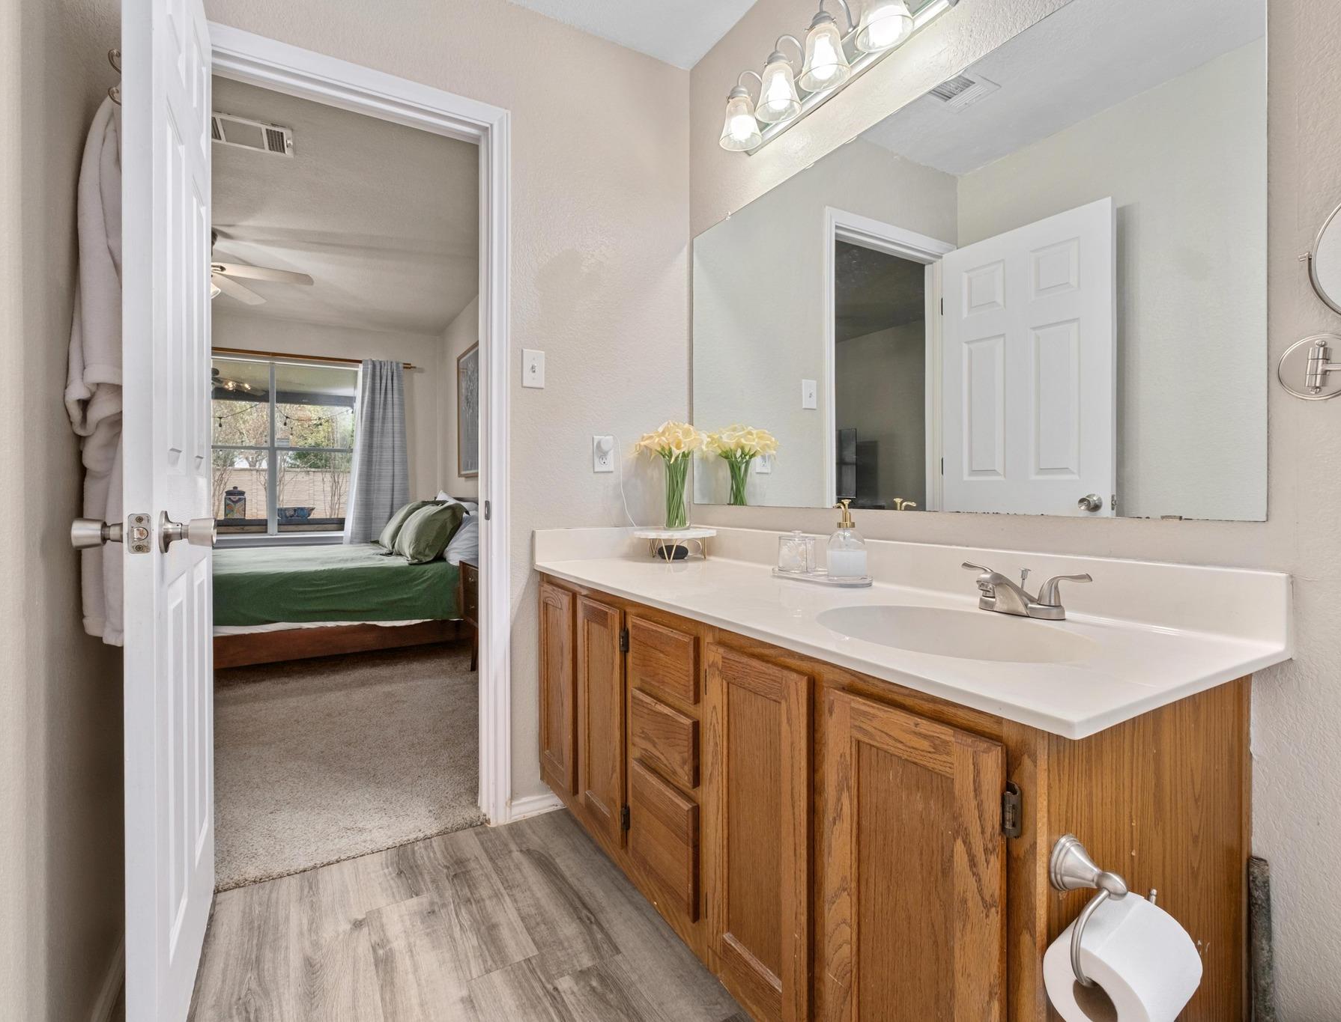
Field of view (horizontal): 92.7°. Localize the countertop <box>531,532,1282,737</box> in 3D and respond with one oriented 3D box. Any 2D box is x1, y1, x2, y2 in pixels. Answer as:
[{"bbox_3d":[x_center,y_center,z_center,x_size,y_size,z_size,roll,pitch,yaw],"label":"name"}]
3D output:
[{"bbox_3d":[0.235,0.135,1.418,0.570,0.128,1.548,-1,1,-31],"label":"countertop"}]

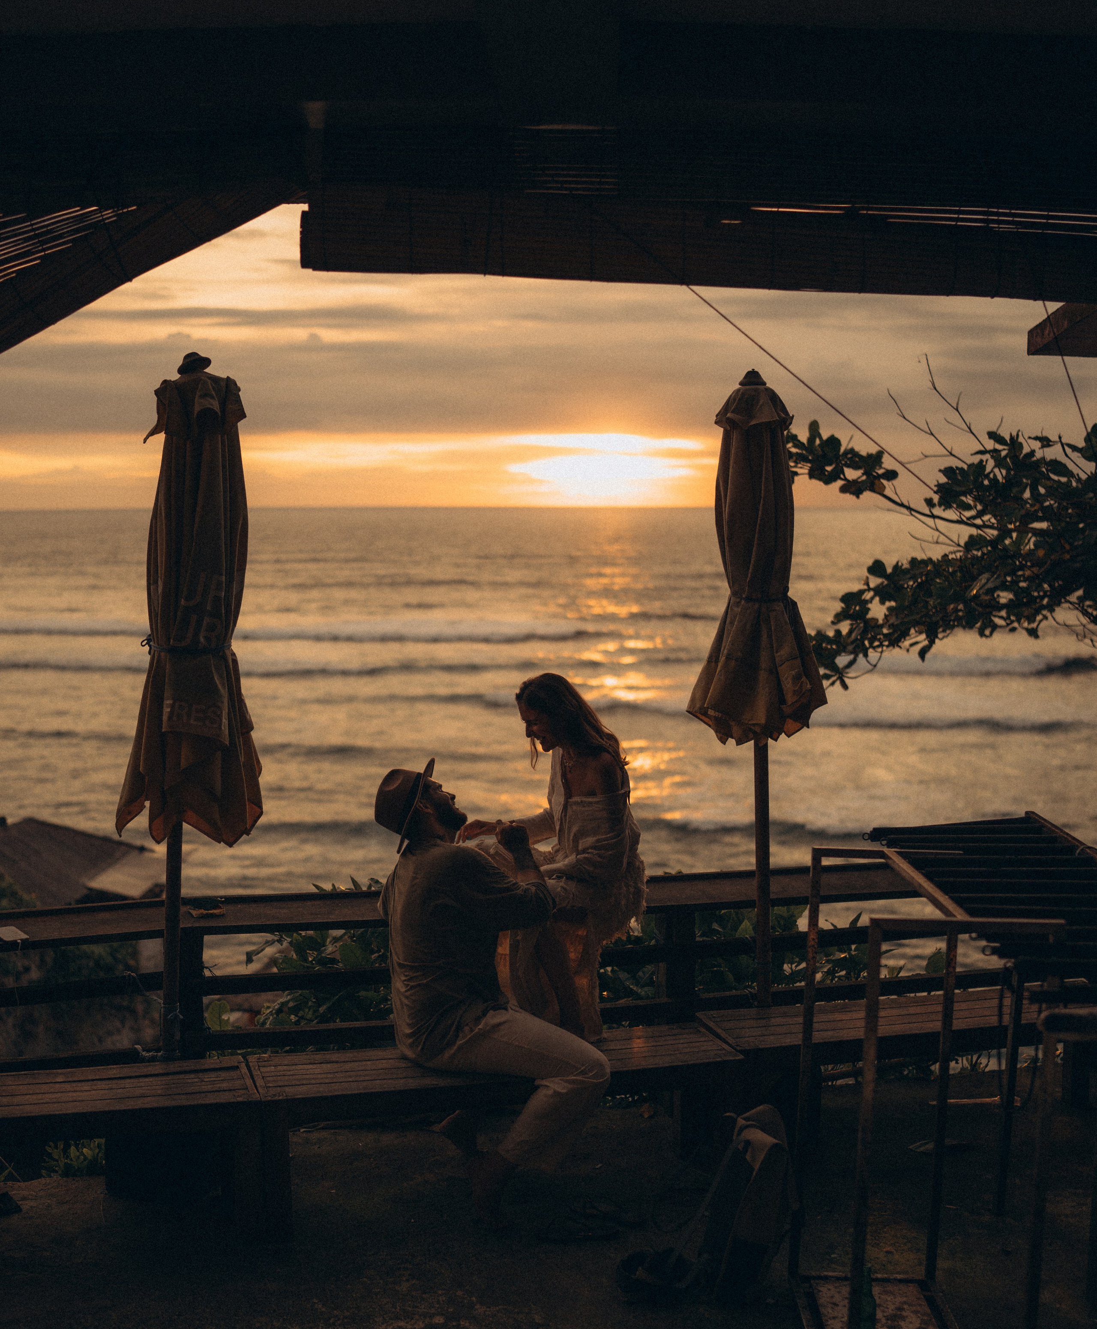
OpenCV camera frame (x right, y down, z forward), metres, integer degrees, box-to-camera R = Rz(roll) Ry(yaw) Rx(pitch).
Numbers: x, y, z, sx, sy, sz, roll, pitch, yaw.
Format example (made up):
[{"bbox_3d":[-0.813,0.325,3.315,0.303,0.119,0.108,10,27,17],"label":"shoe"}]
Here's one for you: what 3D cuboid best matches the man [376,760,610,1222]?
[{"bbox_3d":[-0.171,0.963,4.811,0.660,1.340,0.550,-2,6,-18],"label":"man"}]

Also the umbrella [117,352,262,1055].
[{"bbox_3d":[-1.120,0.284,5.003,0.450,2.480,0.420,3,6,0],"label":"umbrella"}]

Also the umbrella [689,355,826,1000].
[{"bbox_3d":[0.713,0.241,5.455,0.440,2.460,0.420,-2,6,0],"label":"umbrella"}]

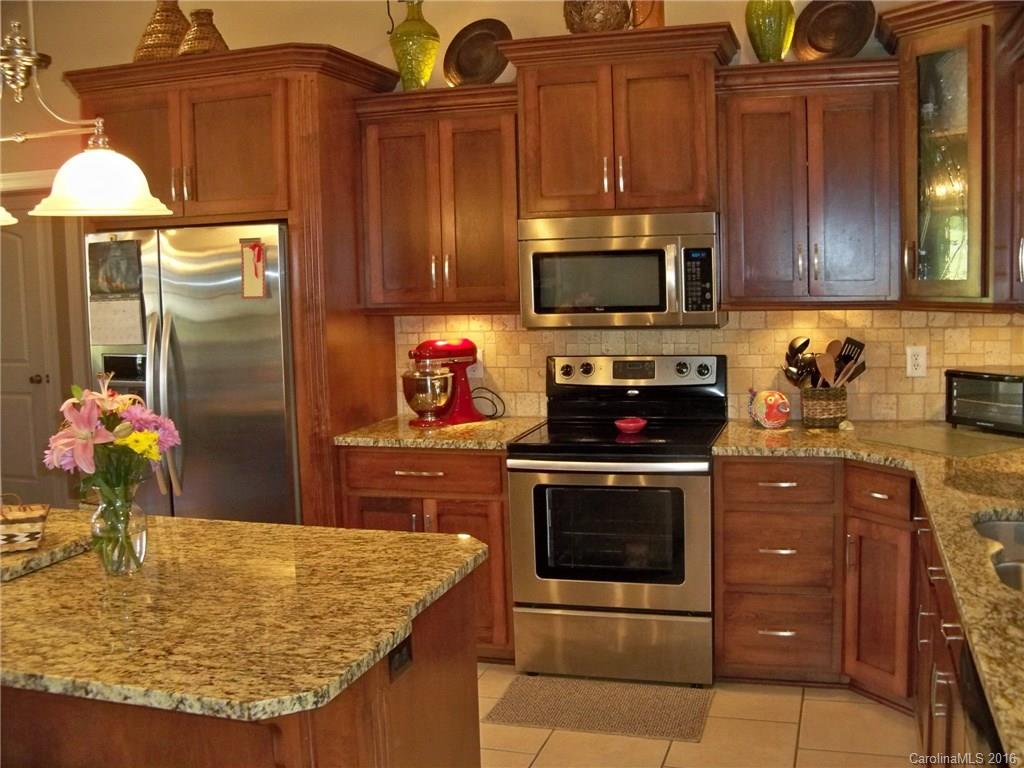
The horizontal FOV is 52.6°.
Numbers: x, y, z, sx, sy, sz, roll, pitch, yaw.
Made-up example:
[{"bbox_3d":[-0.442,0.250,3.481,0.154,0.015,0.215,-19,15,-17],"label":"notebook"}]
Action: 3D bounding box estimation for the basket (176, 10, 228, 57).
[{"bbox_3d":[-1.258,-1.414,4.259,0.266,0.246,0.266,0,7,18],"label":"basket"}]

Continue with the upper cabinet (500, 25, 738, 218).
[{"bbox_3d":[0.436,-0.980,4.044,0.862,0.649,0.475,0,7,18],"label":"upper cabinet"}]

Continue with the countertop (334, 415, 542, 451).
[{"bbox_3d":[-0.267,0.196,4.273,0.708,0.030,0.658,0,6,16],"label":"countertop"}]

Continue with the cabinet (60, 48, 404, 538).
[{"bbox_3d":[-1.113,-0.100,4.413,1.140,2.380,0.790,0,6,16],"label":"cabinet"}]

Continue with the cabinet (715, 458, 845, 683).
[{"bbox_3d":[1.043,0.654,3.971,0.446,0.863,0.620,0,7,18],"label":"cabinet"}]

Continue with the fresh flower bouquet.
[{"bbox_3d":[-0.856,0.191,2.228,0.290,0.440,0.265,-4,7,-22],"label":"fresh flower bouquet"}]

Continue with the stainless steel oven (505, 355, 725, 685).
[{"bbox_3d":[0.443,0.517,4.100,0.757,1.204,0.670,0,7,18],"label":"stainless steel oven"}]

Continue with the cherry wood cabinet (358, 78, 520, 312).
[{"bbox_3d":[-0.247,-0.752,4.363,0.714,0.897,0.340,0,7,18],"label":"cherry wood cabinet"}]

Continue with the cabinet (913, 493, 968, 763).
[{"bbox_3d":[1.402,0.791,2.614,0.604,0.853,1.280,0,7,18],"label":"cabinet"}]

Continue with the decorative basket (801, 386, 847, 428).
[{"bbox_3d":[1.224,0.090,4.045,0.165,0.155,0.140,1,7,24],"label":"decorative basket"}]

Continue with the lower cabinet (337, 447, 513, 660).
[{"bbox_3d":[-0.252,0.647,4.338,0.710,0.880,0.625,0,6,16],"label":"lower cabinet"}]

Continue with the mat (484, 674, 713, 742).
[{"bbox_3d":[0.324,1.163,3.731,0.764,0.010,0.430,0,7,18],"label":"mat"}]

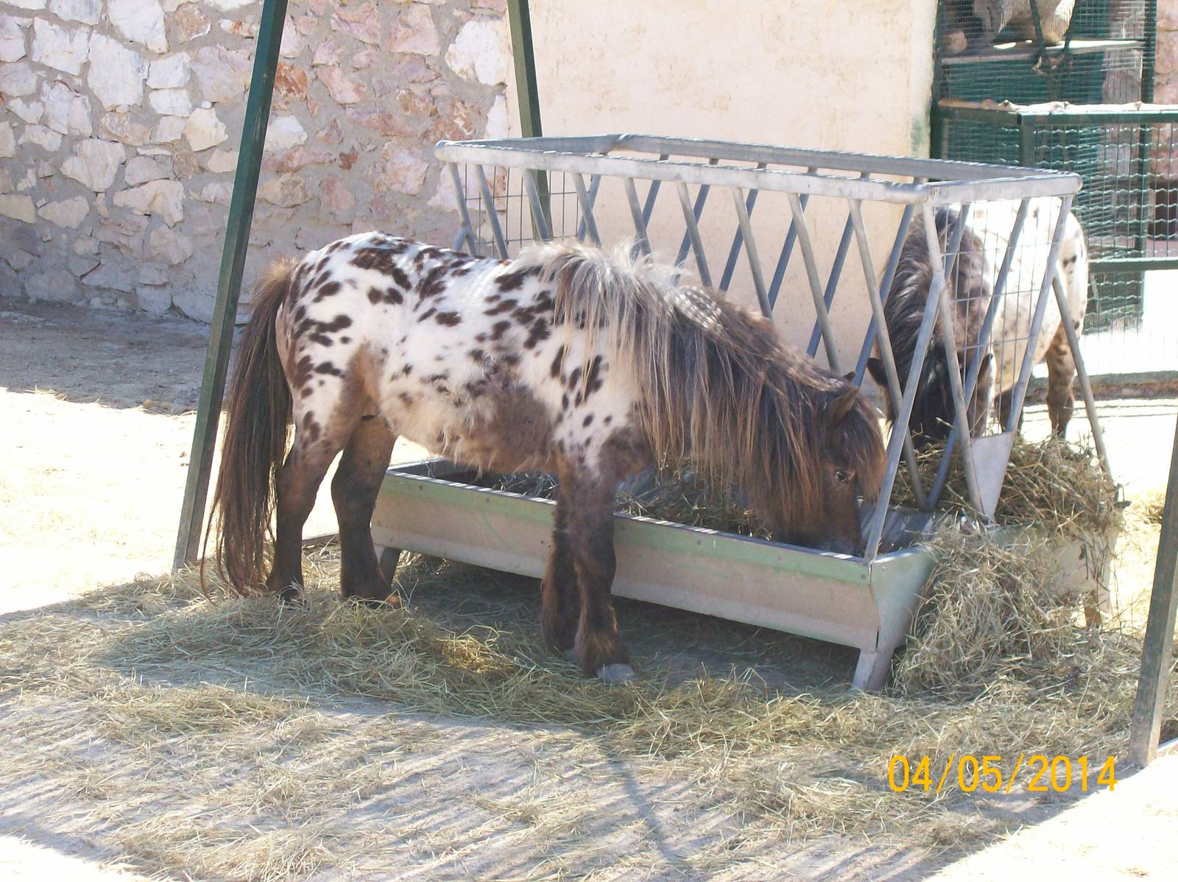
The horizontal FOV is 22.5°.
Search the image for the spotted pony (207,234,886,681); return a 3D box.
[{"bbox_3d":[-0.107,0.005,6.814,1.617,0.952,0.517,7,11,31],"label":"spotted pony"}]

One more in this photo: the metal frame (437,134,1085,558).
[{"bbox_3d":[0.390,-0.290,7.275,1.507,0.820,0.968,10,13,40],"label":"metal frame"}]

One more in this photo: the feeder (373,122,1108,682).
[{"bbox_3d":[0.387,-0.147,7.300,1.524,1.100,1.012,10,13,40],"label":"feeder"}]

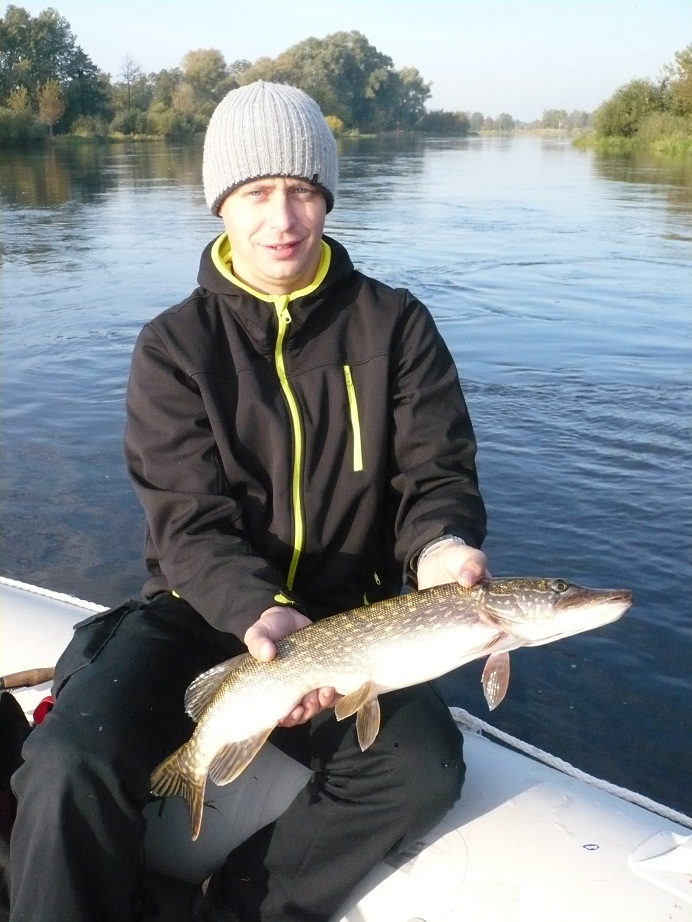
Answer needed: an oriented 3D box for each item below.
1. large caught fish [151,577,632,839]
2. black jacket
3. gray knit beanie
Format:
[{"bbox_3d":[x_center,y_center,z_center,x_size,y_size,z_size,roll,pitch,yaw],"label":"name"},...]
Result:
[{"bbox_3d":[0.047,0.273,1.149,0.639,0.185,0.095,-21,-23,3],"label":"large caught fish"},{"bbox_3d":[-0.070,-0.018,1.385,0.550,0.600,0.480,-3,20,-8],"label":"black jacket"},{"bbox_3d":[-0.106,-0.440,1.317,0.187,0.185,0.222,-8,16,-9],"label":"gray knit beanie"}]

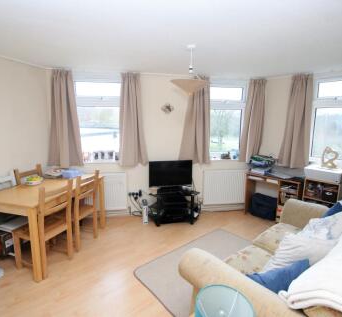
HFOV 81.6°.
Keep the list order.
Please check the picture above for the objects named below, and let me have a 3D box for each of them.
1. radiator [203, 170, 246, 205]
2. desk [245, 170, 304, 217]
[{"bbox_3d":[0.940,0.509,3.487,0.780,0.610,0.100,-1,8,-8],"label":"radiator"},{"bbox_3d":[1.733,0.648,3.289,0.420,0.730,0.830,-7,12,-42],"label":"desk"}]

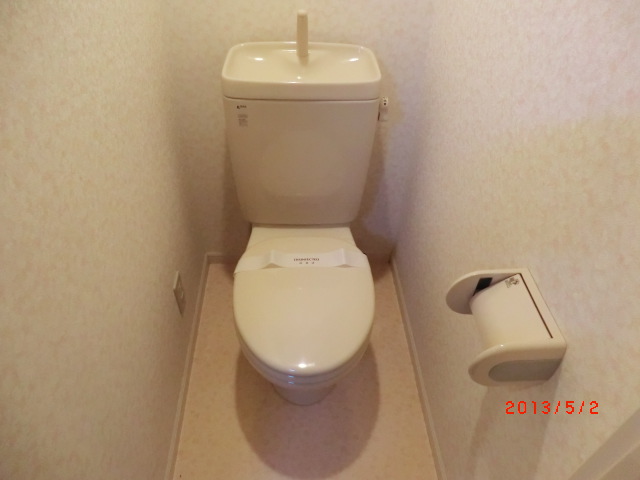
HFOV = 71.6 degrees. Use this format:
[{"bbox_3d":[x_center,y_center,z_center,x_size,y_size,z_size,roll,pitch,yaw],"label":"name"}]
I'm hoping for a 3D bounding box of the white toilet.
[{"bbox_3d":[-0.046,0.027,1.259,0.400,0.882,0.760,-1,42,-2],"label":"white toilet"}]

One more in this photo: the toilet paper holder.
[{"bbox_3d":[0.283,0.136,0.708,0.122,0.107,0.143,-1,42,-2],"label":"toilet paper holder"}]

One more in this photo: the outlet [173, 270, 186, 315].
[{"bbox_3d":[-0.429,0.168,1.379,0.011,0.128,0.069,-1,42,-2],"label":"outlet"}]

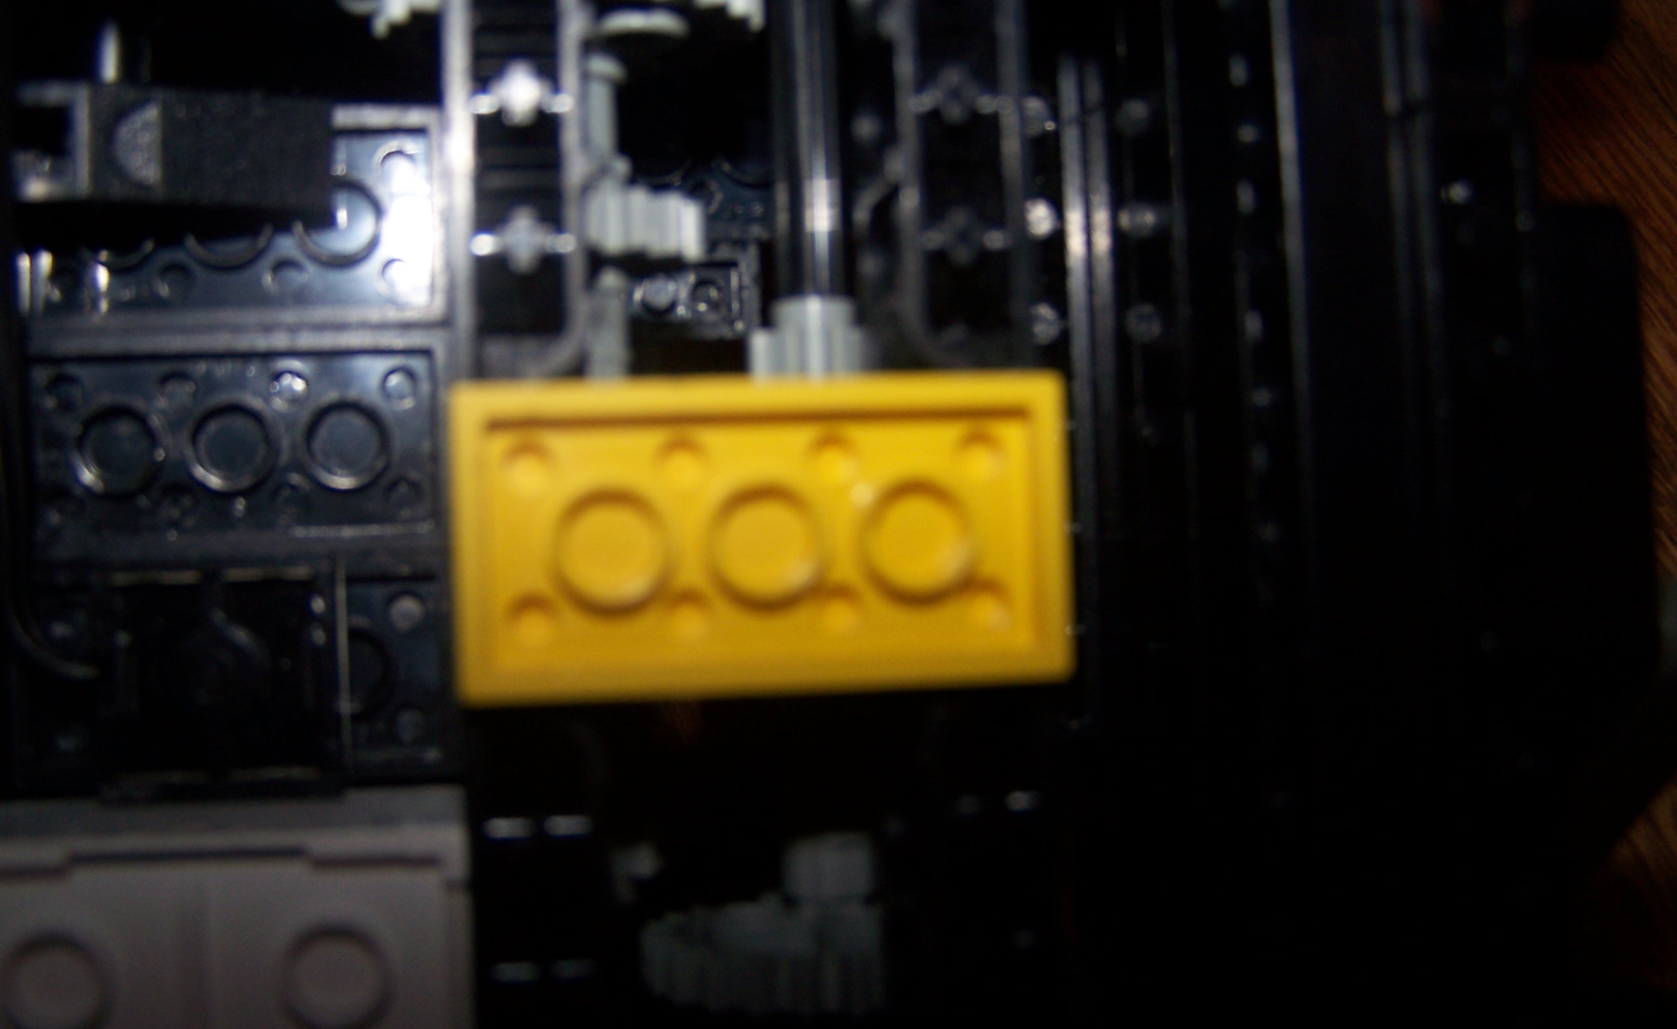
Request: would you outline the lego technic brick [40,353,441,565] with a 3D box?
[{"bbox_3d":[-0.043,-0.005,0.133,0.032,0.005,0.016,-1,90,-3],"label":"lego technic brick"}]

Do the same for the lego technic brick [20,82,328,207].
[{"bbox_3d":[-0.047,-0.025,0.126,0.024,0.011,0.008,-1,90,-3],"label":"lego technic brick"}]

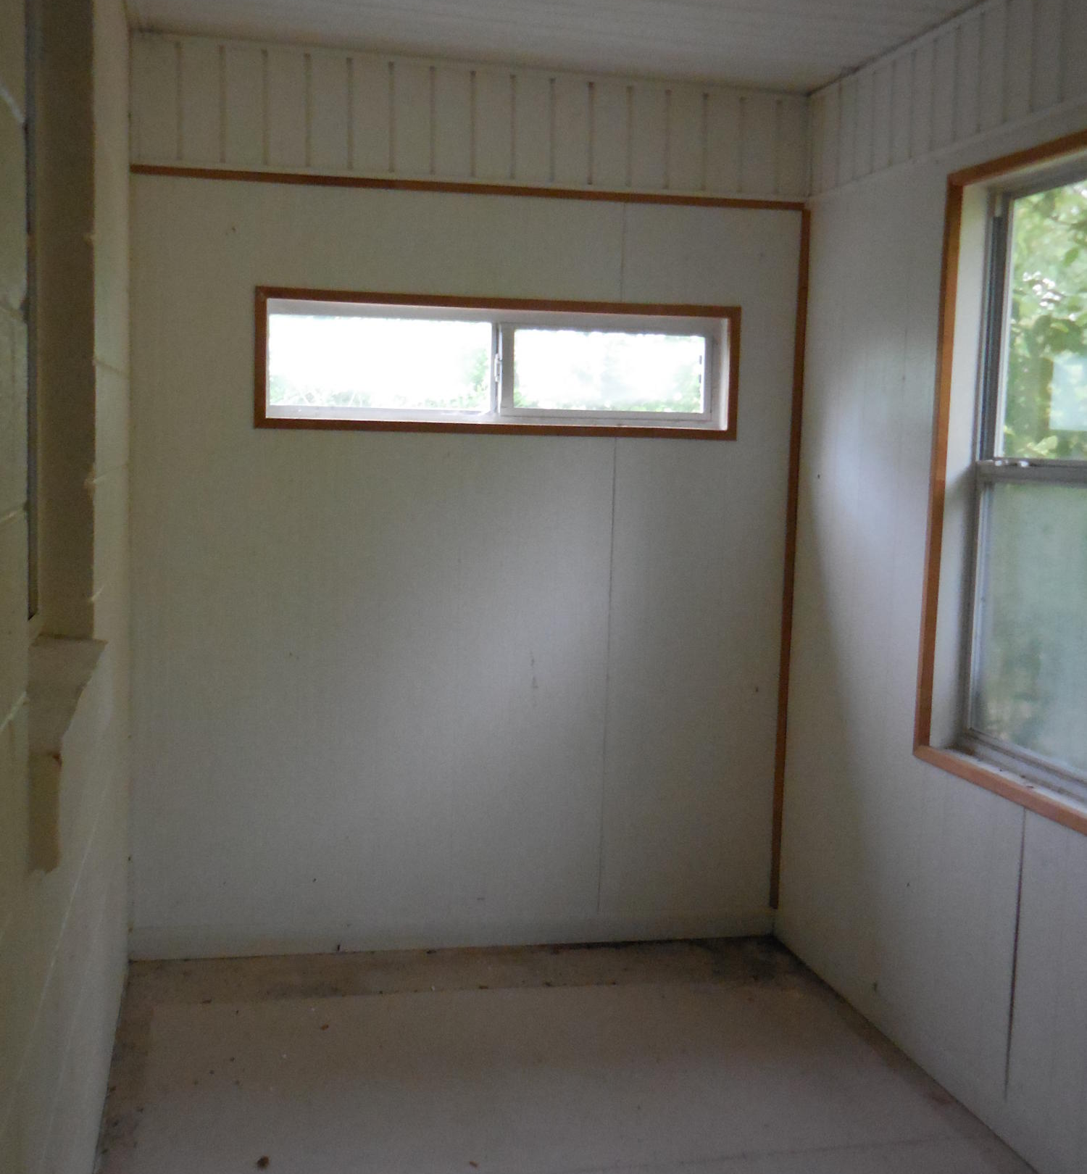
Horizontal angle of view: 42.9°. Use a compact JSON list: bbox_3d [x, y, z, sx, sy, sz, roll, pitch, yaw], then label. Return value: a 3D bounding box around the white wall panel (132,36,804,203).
[{"bbox_3d":[-0.140,-1.158,3.473,1.720,0.305,0.040,0,7,-13],"label":"white wall panel"}]

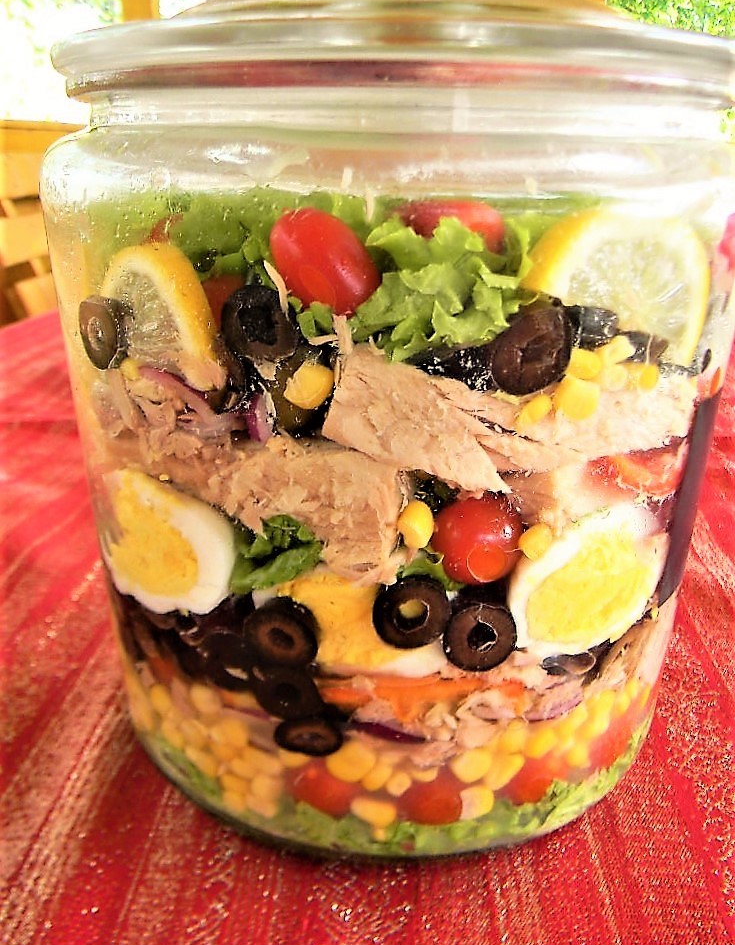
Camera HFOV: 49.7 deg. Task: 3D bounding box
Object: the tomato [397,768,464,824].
[{"bbox_3d":[0.018,0.093,0.231,0.022,0.020,0.021,-3,20,-6],"label":"tomato"}]

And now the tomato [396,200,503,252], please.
[{"bbox_3d":[0.020,-0.057,0.187,0.027,0.020,0.021,0,20,0],"label":"tomato"}]

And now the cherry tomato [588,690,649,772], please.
[{"bbox_3d":[0.081,0.083,0.257,0.022,0.023,0.021,16,26,39],"label":"cherry tomato"}]

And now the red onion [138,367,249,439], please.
[{"bbox_3d":[-0.044,-0.018,0.200,0.028,0.018,0.012,12,23,31],"label":"red onion"}]

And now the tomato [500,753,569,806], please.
[{"bbox_3d":[0.051,0.093,0.241,0.022,0.020,0.021,0,20,0],"label":"tomato"}]

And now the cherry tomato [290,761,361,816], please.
[{"bbox_3d":[-0.013,0.092,0.233,0.023,0.020,0.022,0,20,0],"label":"cherry tomato"}]

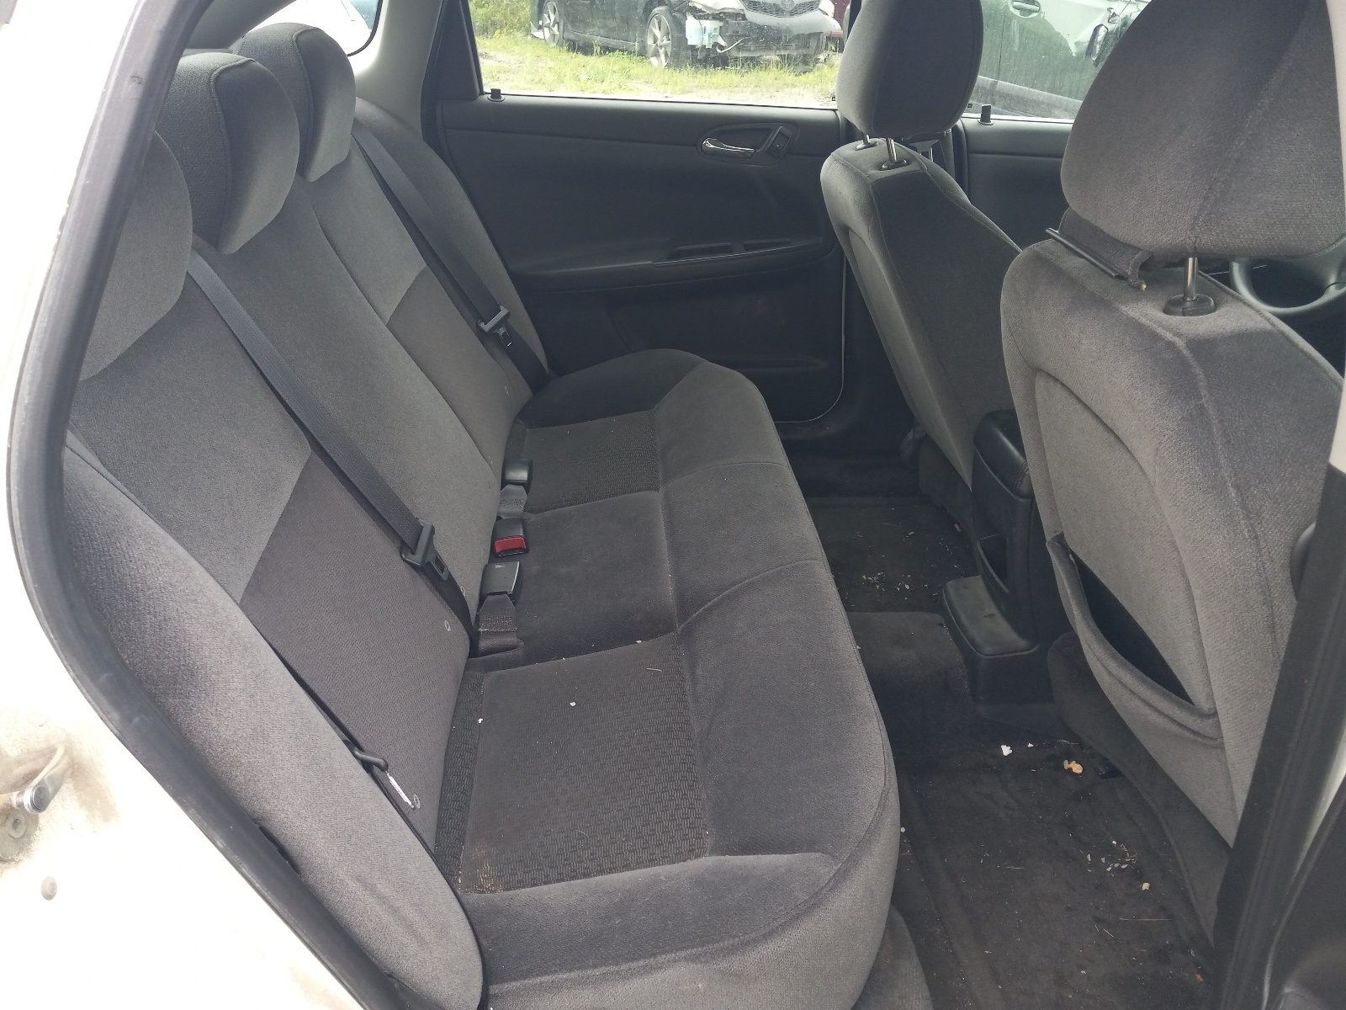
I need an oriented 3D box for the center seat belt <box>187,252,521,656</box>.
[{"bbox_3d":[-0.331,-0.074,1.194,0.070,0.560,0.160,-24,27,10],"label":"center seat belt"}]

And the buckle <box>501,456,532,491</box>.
[{"bbox_3d":[-0.252,-0.051,1.690,0.043,0.026,0.058,-1,36,-3],"label":"buckle"}]

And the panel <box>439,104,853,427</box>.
[{"bbox_3d":[-0.039,-0.446,2.021,0.765,0.645,0.100,-2,29,-3],"label":"panel"}]

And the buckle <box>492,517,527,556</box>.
[{"bbox_3d":[-0.235,0.045,1.513,0.043,0.026,0.060,-10,35,2],"label":"buckle"}]

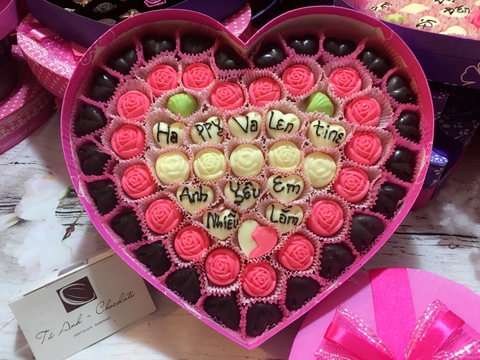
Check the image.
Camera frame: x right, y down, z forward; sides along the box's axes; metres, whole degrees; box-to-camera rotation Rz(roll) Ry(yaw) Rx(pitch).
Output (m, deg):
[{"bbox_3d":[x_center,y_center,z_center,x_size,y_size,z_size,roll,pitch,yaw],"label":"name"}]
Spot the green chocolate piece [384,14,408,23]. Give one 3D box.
[{"bbox_3d":[0.163,-0.167,0.420,0.025,0.017,0.025,0,43,0],"label":"green chocolate piece"}]

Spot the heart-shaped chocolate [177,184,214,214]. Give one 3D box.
[{"bbox_3d":[-0.037,0.017,0.339,0.030,0.015,0.027,0,78,1],"label":"heart-shaped chocolate"}]

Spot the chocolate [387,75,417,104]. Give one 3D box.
[{"bbox_3d":[0.132,-0.074,0.332,0.026,0.015,0.028,-19,77,-1],"label":"chocolate"}]

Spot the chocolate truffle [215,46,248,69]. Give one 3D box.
[{"bbox_3d":[-0.007,-0.107,0.354,0.028,0.015,0.025,17,78,7],"label":"chocolate truffle"}]

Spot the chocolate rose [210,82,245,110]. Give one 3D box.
[{"bbox_3d":[-0.011,-0.073,0.358,0.029,0.017,0.029,0,78,1],"label":"chocolate rose"}]

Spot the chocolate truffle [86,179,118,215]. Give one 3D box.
[{"bbox_3d":[-0.116,0.015,0.340,0.028,0.016,0.028,0,78,1],"label":"chocolate truffle"}]

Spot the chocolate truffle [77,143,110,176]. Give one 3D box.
[{"bbox_3d":[-0.123,-0.017,0.338,0.025,0.015,0.028,9,77,5],"label":"chocolate truffle"}]

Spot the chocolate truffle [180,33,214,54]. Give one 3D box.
[{"bbox_3d":[-0.038,-0.120,0.358,0.028,0.015,0.025,0,77,3],"label":"chocolate truffle"}]

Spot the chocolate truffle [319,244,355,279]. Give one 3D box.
[{"bbox_3d":[0.080,0.066,0.327,0.028,0.016,0.028,0,78,1],"label":"chocolate truffle"}]

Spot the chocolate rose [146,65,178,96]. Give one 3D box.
[{"bbox_3d":[-0.068,-0.087,0.352,0.028,0.016,0.028,0,77,3],"label":"chocolate rose"}]

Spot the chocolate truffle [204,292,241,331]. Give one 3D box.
[{"bbox_3d":[-0.013,0.098,0.301,0.028,0.015,0.026,37,82,10],"label":"chocolate truffle"}]

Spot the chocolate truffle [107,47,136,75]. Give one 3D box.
[{"bbox_3d":[-0.106,-0.106,0.358,0.025,0.015,0.028,43,82,11],"label":"chocolate truffle"}]

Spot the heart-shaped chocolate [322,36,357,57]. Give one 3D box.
[{"bbox_3d":[0.084,-0.110,0.342,0.028,0.015,0.026,6,78,4],"label":"heart-shaped chocolate"}]

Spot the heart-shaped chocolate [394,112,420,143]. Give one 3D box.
[{"bbox_3d":[0.134,-0.043,0.325,0.026,0.015,0.028,2,78,3],"label":"heart-shaped chocolate"}]

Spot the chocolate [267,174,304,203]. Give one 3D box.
[{"bbox_3d":[0.037,0.007,0.325,0.030,0.015,0.025,0,77,3],"label":"chocolate"}]

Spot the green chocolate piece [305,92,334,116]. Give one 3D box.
[{"bbox_3d":[0.072,-0.066,0.358,0.027,0.018,0.027,0,78,1],"label":"green chocolate piece"}]

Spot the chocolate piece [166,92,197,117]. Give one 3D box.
[{"bbox_3d":[-0.048,-0.062,0.338,0.026,0.015,0.025,0,78,3],"label":"chocolate piece"}]

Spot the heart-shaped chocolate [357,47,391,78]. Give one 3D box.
[{"bbox_3d":[0.121,-0.105,0.363,0.027,0.016,0.029,-33,79,-6],"label":"heart-shaped chocolate"}]

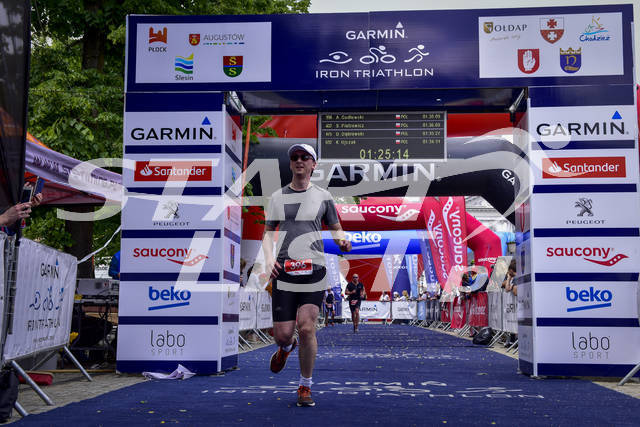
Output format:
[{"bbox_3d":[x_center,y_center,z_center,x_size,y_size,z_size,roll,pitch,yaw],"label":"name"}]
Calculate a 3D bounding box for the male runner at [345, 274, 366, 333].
[{"bbox_3d":[1.063,2.696,24.500,0.620,1.750,0.550,0,-7,-1],"label":"male runner"}]

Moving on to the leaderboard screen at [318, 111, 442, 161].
[{"bbox_3d":[0.701,-0.858,9.189,1.421,0.563,0.100,0,-7,5],"label":"leaderboard screen"}]

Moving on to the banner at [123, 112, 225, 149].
[{"bbox_3d":[-1.472,-0.852,8.229,1.004,0.352,0.050,0,-7,4],"label":"banner"}]

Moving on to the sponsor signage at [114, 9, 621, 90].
[{"bbox_3d":[0.543,-1.636,8.205,5.039,0.808,0.120,0,-7,4],"label":"sponsor signage"}]

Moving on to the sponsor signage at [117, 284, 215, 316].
[{"bbox_3d":[-1.518,0.859,8.253,1.020,0.352,0.040,0,-7,5],"label":"sponsor signage"}]

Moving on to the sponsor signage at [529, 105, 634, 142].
[{"bbox_3d":[2.596,-0.886,8.136,1.032,0.348,0.040,0,-7,5],"label":"sponsor signage"}]

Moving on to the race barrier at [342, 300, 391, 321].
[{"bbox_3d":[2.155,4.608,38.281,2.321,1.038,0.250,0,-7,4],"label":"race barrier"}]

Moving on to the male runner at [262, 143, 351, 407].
[{"bbox_3d":[-0.086,0.407,5.620,0.580,1.760,0.650,0,-7,2],"label":"male runner"}]

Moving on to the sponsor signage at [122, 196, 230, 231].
[{"bbox_3d":[-1.513,-0.007,8.357,1.020,0.343,0.040,0,-7,5],"label":"sponsor signage"}]

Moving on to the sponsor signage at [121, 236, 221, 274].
[{"bbox_3d":[-1.515,0.424,8.305,1.020,0.356,0.040,0,-7,5],"label":"sponsor signage"}]

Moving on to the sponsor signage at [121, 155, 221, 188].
[{"bbox_3d":[-1.510,-0.438,8.408,1.020,0.355,0.040,0,-7,5],"label":"sponsor signage"}]

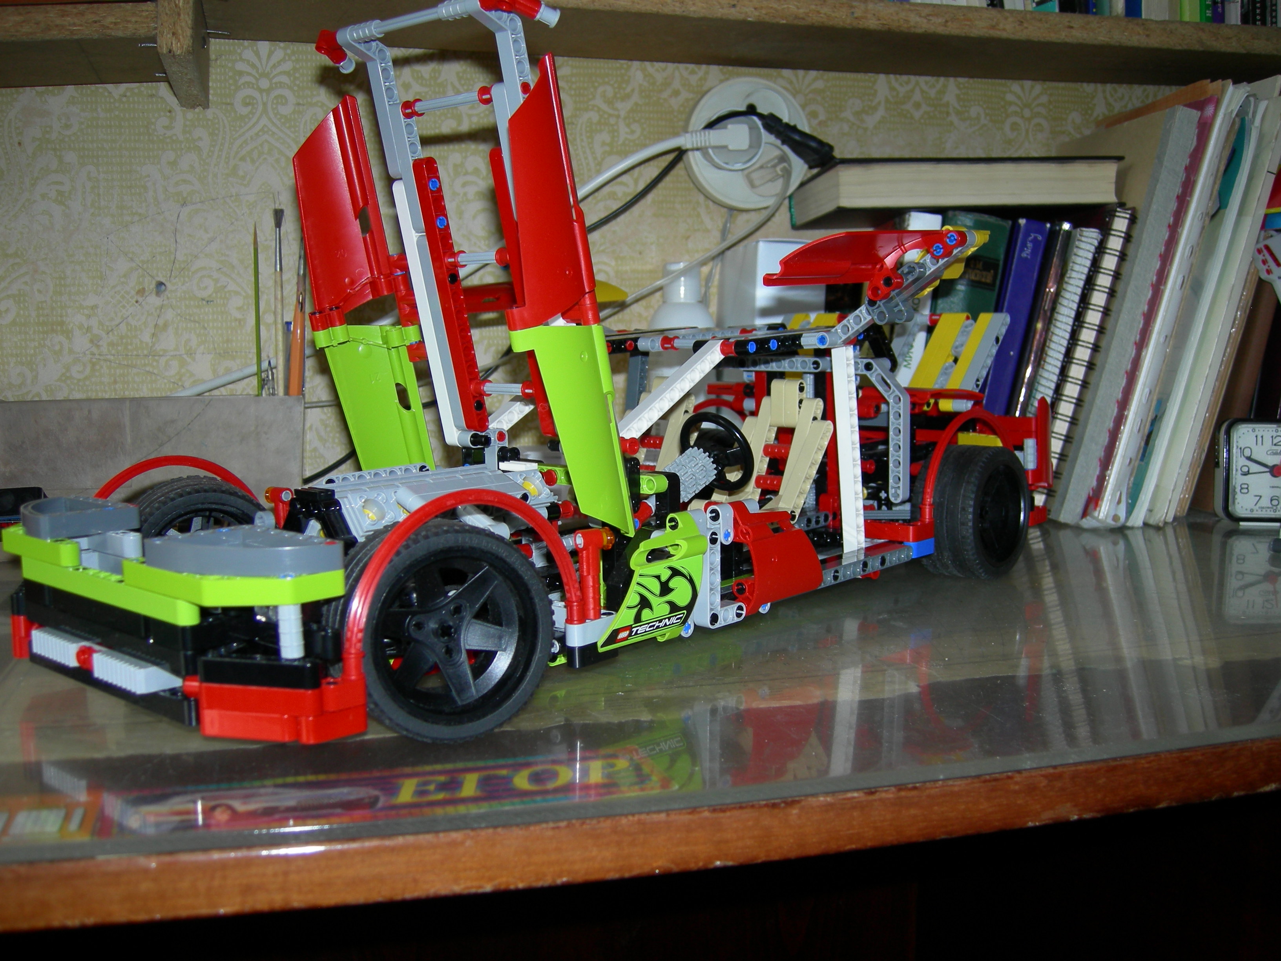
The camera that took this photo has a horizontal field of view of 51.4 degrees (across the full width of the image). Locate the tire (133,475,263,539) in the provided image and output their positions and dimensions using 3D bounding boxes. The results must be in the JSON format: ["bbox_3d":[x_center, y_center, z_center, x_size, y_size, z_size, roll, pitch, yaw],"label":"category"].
[{"bbox_3d":[-0.192,0.033,0.577,0.069,0.069,0.036,-4,8,-30],"label":"tire"}]

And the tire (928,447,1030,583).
[{"bbox_3d":[0.171,0.017,0.680,0.034,0.069,0.069,6,9,42],"label":"tire"}]

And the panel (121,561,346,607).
[{"bbox_3d":[-0.131,0.031,0.427,0.072,0.008,0.040,6,9,42],"label":"panel"}]

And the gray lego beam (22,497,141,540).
[{"bbox_3d":[-0.219,0.014,0.507,0.056,0.008,0.040,6,9,42],"label":"gray lego beam"}]

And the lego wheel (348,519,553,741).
[{"bbox_3d":[-0.065,0.048,0.434,0.069,0.069,0.036,-4,8,-29],"label":"lego wheel"}]

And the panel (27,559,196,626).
[{"bbox_3d":[-0.183,0.036,0.454,0.120,0.008,0.008,6,9,42],"label":"panel"}]

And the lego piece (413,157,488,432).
[{"bbox_3d":[-0.081,-0.079,0.573,0.008,0.120,0.008,5,22,42],"label":"lego piece"}]

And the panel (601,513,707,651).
[{"bbox_3d":[0.005,0.038,0.503,0.018,0.048,0.054,6,9,42],"label":"panel"}]

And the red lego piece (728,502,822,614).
[{"bbox_3d":[0.056,0.030,0.559,0.020,0.046,0.054,6,9,42],"label":"red lego piece"}]

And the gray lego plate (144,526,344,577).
[{"bbox_3d":[-0.125,0.024,0.420,0.056,0.008,0.040,6,9,42],"label":"gray lego plate"}]

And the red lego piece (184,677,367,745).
[{"bbox_3d":[-0.111,0.068,0.411,0.044,0.018,0.040,6,9,42],"label":"red lego piece"}]

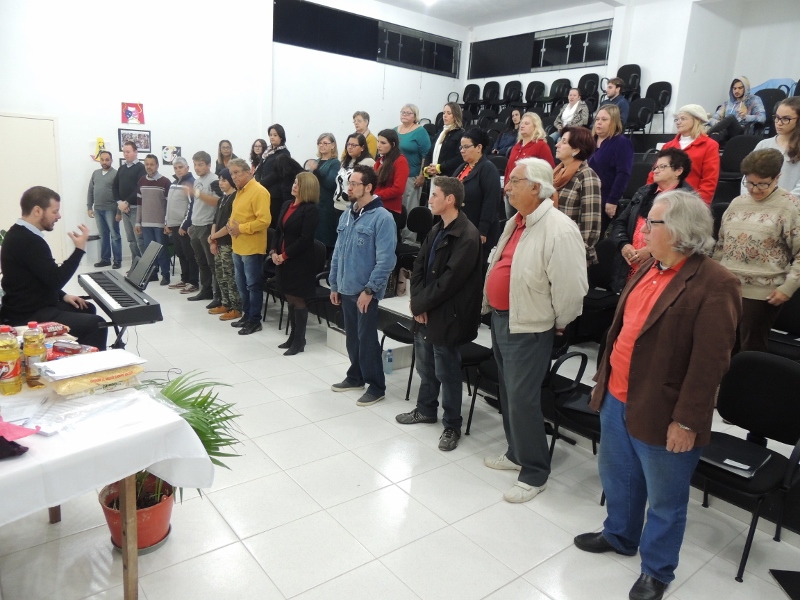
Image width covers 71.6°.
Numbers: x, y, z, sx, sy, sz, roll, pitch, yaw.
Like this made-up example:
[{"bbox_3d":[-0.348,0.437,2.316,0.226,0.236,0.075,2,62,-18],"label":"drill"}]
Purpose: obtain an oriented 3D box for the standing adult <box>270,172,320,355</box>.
[{"bbox_3d":[-0.981,-0.329,5.107,0.340,1.650,0.460,-8,17,-42],"label":"standing adult"}]

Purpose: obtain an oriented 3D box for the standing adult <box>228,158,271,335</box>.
[{"bbox_3d":[-1.535,-0.542,5.649,0.540,1.730,0.420,14,17,39],"label":"standing adult"}]

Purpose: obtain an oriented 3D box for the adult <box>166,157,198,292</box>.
[{"bbox_3d":[-2.863,-0.980,7.289,0.520,1.700,0.380,9,14,24],"label":"adult"}]

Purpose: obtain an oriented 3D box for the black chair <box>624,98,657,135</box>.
[{"bbox_3d":[3.803,-2.806,9.012,0.570,0.930,0.540,-6,16,-38],"label":"black chair"}]

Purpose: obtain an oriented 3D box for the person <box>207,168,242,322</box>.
[{"bbox_3d":[-1.958,-0.641,6.243,0.460,1.640,0.340,12,15,32],"label":"person"}]

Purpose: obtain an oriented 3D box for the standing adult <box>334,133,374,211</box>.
[{"bbox_3d":[-0.526,-0.976,6.097,0.480,1.644,0.330,13,15,35],"label":"standing adult"}]

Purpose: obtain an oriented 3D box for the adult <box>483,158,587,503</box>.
[{"bbox_3d":[0.700,0.183,2.996,0.430,1.790,0.550,-1,14,-19],"label":"adult"}]

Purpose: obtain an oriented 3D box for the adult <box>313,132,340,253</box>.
[{"bbox_3d":[-0.920,-1.139,6.736,0.460,1.697,0.340,13,16,35],"label":"adult"}]

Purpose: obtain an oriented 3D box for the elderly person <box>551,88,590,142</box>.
[{"bbox_3d":[2.723,-2.780,9.048,0.660,1.304,0.500,-7,17,-38],"label":"elderly person"}]

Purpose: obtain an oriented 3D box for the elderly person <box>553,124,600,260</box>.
[{"bbox_3d":[1.171,-0.358,3.863,0.340,1.630,0.500,-2,14,-21],"label":"elderly person"}]

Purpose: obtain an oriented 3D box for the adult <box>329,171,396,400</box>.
[{"bbox_3d":[-0.270,-0.109,4.124,0.350,1.740,0.520,-8,17,-41],"label":"adult"}]

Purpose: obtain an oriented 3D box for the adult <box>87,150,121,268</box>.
[{"bbox_3d":[-4.588,-1.417,8.683,0.530,1.760,0.340,4,13,1],"label":"adult"}]

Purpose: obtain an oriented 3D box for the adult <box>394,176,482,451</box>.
[{"bbox_3d":[0.277,0.071,3.568,0.400,1.690,0.520,-6,16,-35],"label":"adult"}]

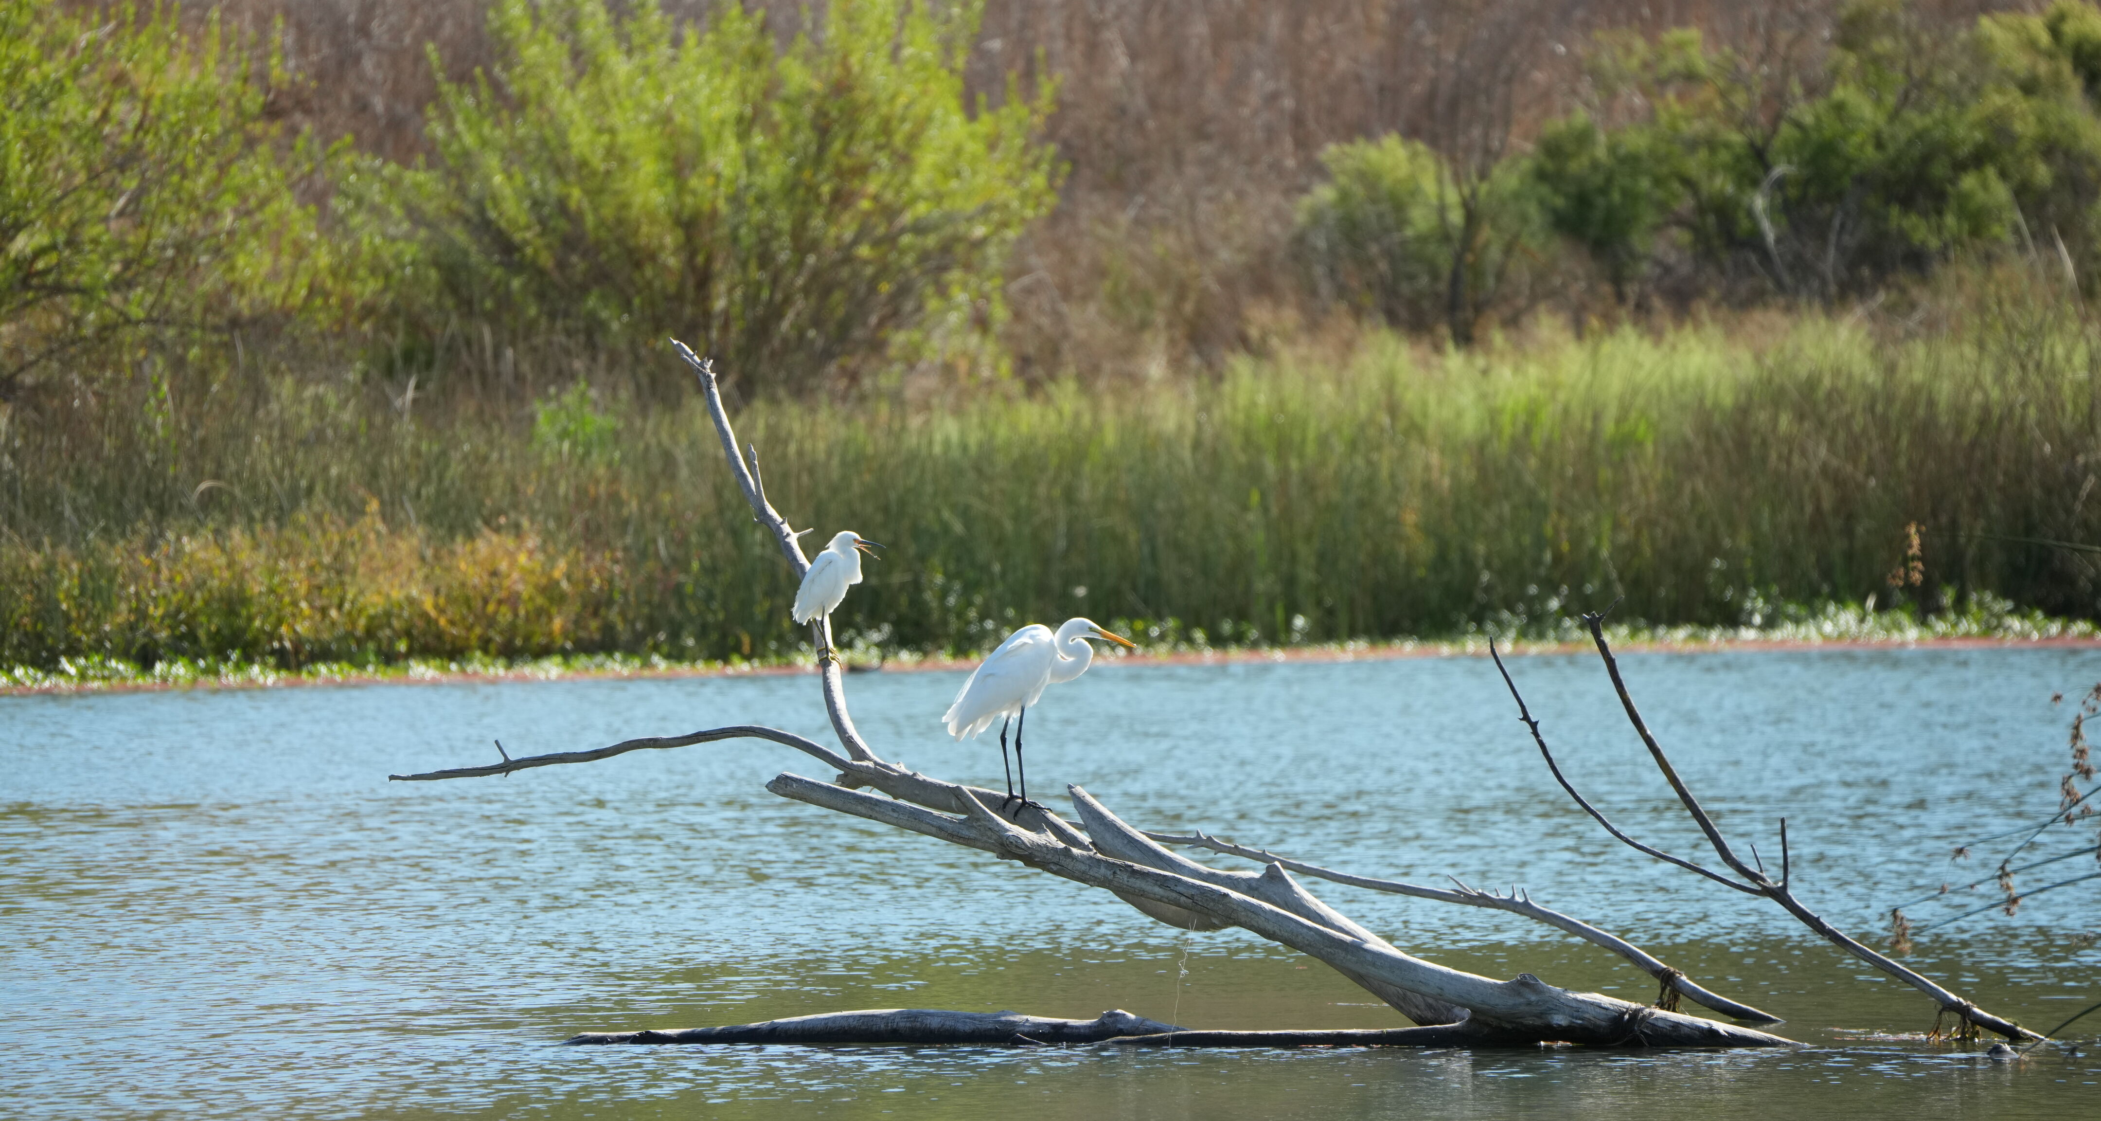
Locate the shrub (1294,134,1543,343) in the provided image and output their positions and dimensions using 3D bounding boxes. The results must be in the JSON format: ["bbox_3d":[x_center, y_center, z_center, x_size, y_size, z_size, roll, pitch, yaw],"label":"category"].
[{"bbox_3d":[1.859,-1.619,118.000,1.250,1.070,1.100,0,1,0],"label":"shrub"}]

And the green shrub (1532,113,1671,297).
[{"bbox_3d":[2.799,-1.800,119.000,0.720,0.970,0.700,0,1,0],"label":"green shrub"}]

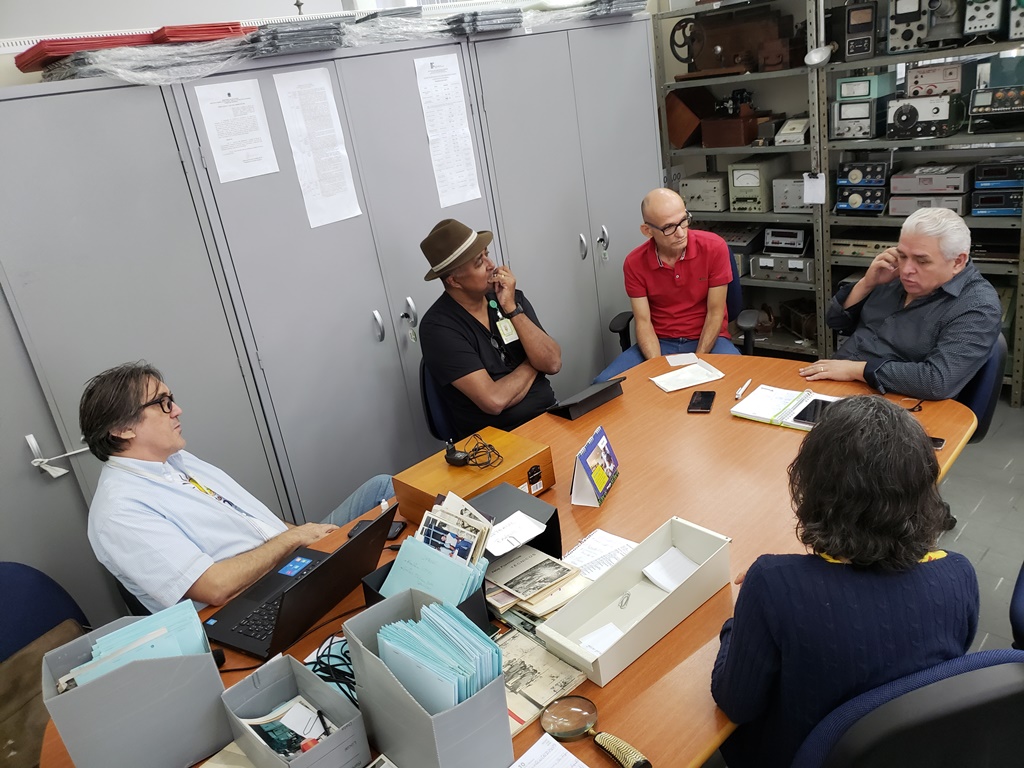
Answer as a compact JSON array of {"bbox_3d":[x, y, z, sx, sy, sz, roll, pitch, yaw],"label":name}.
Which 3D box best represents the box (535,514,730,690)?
[{"bbox_3d":[0.260,0.431,1.560,0.430,0.102,0.153,-25,26,-35],"label":"box"}]

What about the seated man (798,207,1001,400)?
[{"bbox_3d":[1.175,0.102,2.458,0.760,1.230,0.540,-15,22,-14],"label":"seated man"}]

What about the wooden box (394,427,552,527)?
[{"bbox_3d":[-0.099,0.266,2.123,0.354,0.117,0.259,-26,26,-37],"label":"wooden box"}]

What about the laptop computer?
[{"bbox_3d":[-0.484,0.418,1.732,0.385,0.230,0.328,6,26,35],"label":"laptop computer"}]

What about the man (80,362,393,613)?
[{"bbox_3d":[-0.635,0.473,2.236,0.900,1.260,0.600,-22,25,-28],"label":"man"}]

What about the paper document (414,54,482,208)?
[{"bbox_3d":[-0.246,-1.001,3.059,0.213,0.558,0.008,-27,27,-37],"label":"paper document"}]

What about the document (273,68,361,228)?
[{"bbox_3d":[-0.679,-0.833,2.726,0.211,0.513,0.005,-25,26,-35],"label":"document"}]

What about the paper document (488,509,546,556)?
[{"bbox_3d":[-0.006,0.321,1.650,0.148,0.012,0.105,-27,27,-37],"label":"paper document"}]

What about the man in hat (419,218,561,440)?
[{"bbox_3d":[0.076,0.092,2.744,0.760,1.370,0.530,1,24,24],"label":"man in hat"}]

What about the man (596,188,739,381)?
[{"bbox_3d":[0.662,-0.154,3.287,0.620,1.330,0.700,0,23,23],"label":"man"}]

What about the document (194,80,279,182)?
[{"bbox_3d":[-0.897,-0.833,2.533,0.210,0.297,0.004,-25,26,-35],"label":"document"}]

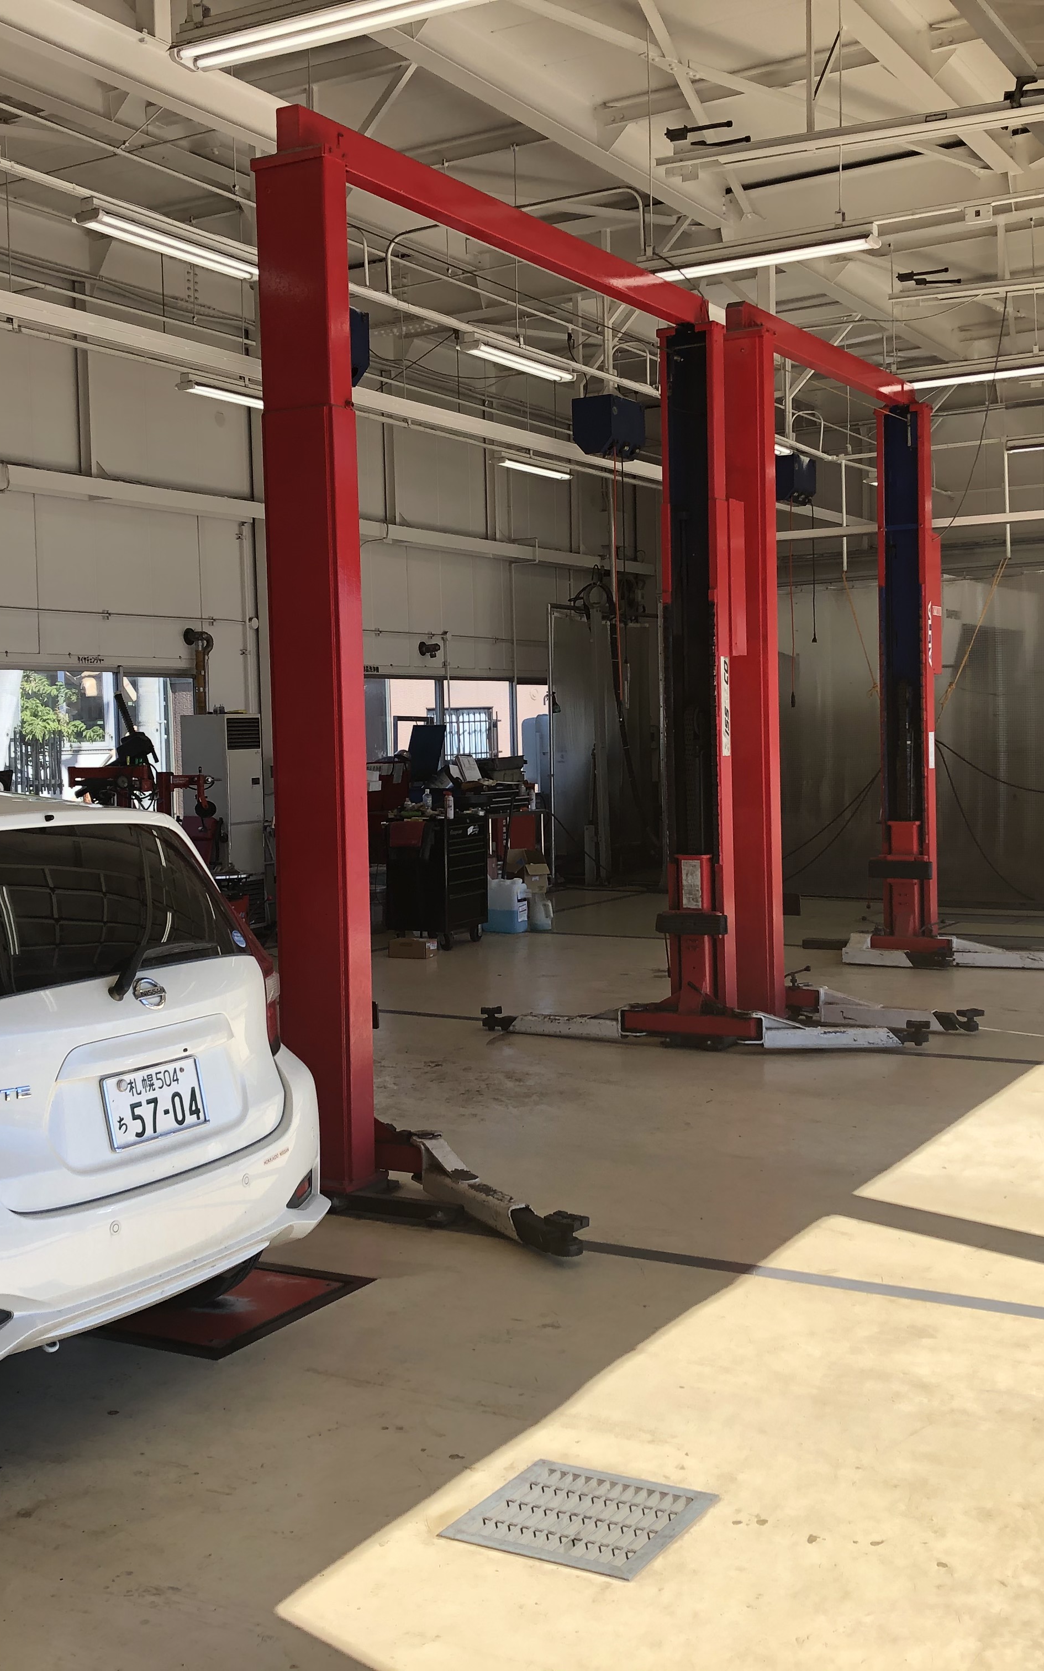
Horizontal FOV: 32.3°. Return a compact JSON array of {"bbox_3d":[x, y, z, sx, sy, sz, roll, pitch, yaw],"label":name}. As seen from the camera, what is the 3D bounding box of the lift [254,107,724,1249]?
[{"bbox_3d":[0.170,-0.735,7.770,2.150,3.850,3.950,1,4,30],"label":"lift"}]

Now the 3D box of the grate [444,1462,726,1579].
[{"bbox_3d":[0.126,1.438,3.788,0.442,0.022,0.430,1,4,30],"label":"grate"}]

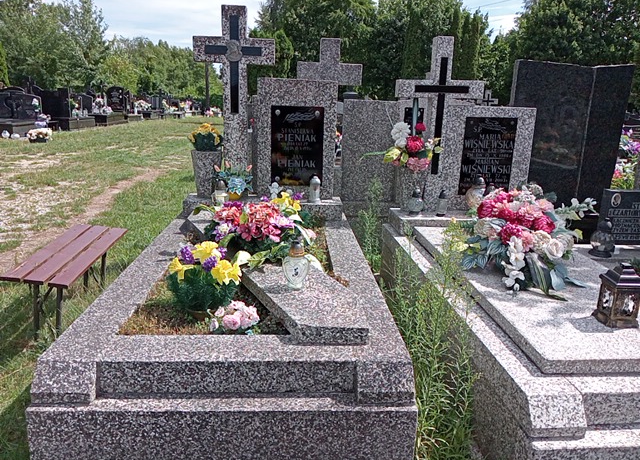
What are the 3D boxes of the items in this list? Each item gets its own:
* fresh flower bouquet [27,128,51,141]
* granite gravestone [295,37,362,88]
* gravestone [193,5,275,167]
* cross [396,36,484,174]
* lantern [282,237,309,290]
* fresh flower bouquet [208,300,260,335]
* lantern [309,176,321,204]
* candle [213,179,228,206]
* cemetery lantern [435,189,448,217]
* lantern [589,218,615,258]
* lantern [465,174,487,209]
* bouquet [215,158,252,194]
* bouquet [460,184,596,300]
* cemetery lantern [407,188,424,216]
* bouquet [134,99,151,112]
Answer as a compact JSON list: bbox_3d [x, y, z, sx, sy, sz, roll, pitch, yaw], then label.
[{"bbox_3d":[-6.511,-2.190,12.030,0.500,0.310,0.360,1,14,-3],"label":"fresh flower bouquet"},{"bbox_3d":[0.059,-0.889,4.198,0.520,1.250,0.110,1,14,-3],"label":"granite gravestone"},{"bbox_3d":[-0.565,-0.831,3.463,0.520,1.240,0.098,1,14,-3],"label":"gravestone"},{"bbox_3d":[0.809,-0.722,3.604,0.585,1.150,0.110,1,14,-4],"label":"cross"},{"bbox_3d":[-0.086,0.126,1.931,0.105,0.188,0.080,1,14,-3],"label":"lantern"},{"bbox_3d":[-0.309,0.307,1.883,0.184,0.103,0.150,1,14,-3],"label":"fresh flower bouquet"},{"bbox_3d":[-0.032,-0.280,3.494,0.075,0.186,0.075,1,14,-3],"label":"lantern"},{"bbox_3d":[-0.649,-0.241,3.386,0.105,0.185,0.105,1,14,-3],"label":"candle"},{"bbox_3d":[0.808,-0.180,3.421,0.073,0.170,0.073,1,14,-4],"label":"cemetery lantern"},{"bbox_3d":[1.707,0.040,3.165,0.138,0.222,0.138,1,14,-4],"label":"lantern"},{"bbox_3d":[1.061,-0.245,3.515,0.135,0.265,0.135,1,14,-4],"label":"lantern"},{"bbox_3d":[-0.584,-0.342,3.488,0.264,0.278,0.225,1,14,-3],"label":"bouquet"},{"bbox_3d":[1.022,0.023,2.524,0.630,0.390,0.540,1,14,-4],"label":"bouquet"},{"bbox_3d":[0.661,-0.207,3.568,0.112,0.192,0.112,1,14,-4],"label":"cemetery lantern"},{"bbox_3d":[-7.721,-5.393,22.521,0.650,0.520,0.420,1,14,-3],"label":"bouquet"}]

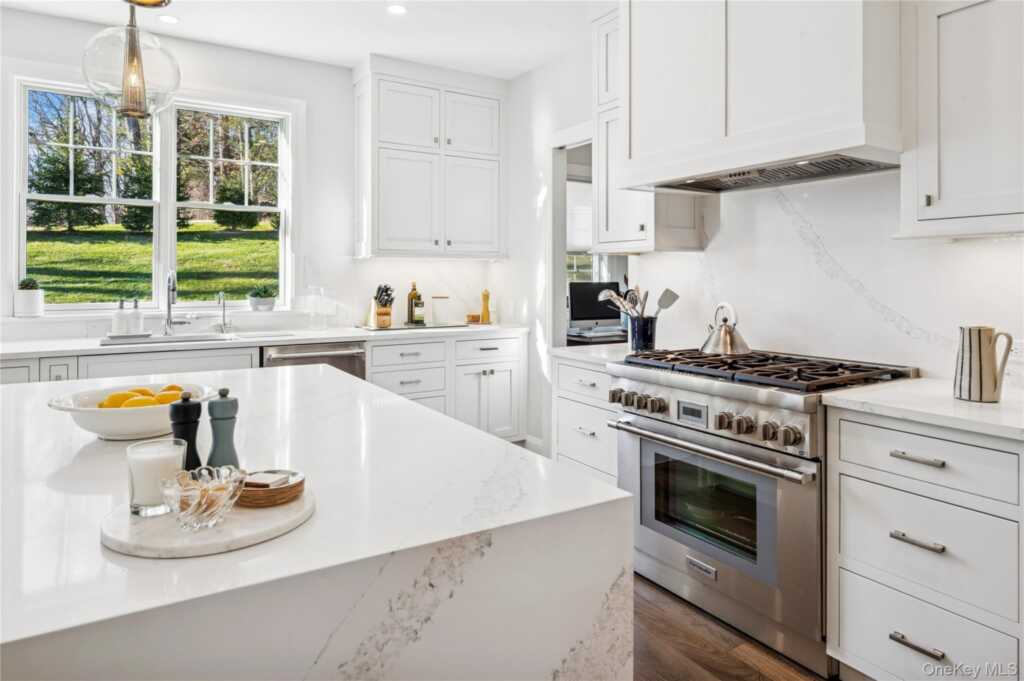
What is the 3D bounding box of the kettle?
[{"bbox_3d":[0.978,-0.060,2.604,0.215,0.220,0.215,3,5,40],"label":"kettle"}]

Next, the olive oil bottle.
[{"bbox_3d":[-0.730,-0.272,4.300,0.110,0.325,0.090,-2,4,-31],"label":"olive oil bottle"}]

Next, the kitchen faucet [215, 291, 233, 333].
[{"bbox_3d":[-1.910,-0.188,3.750,0.090,0.280,0.150,-1,4,-15],"label":"kitchen faucet"}]

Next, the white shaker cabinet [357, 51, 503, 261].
[{"bbox_3d":[-0.629,-1.364,4.458,1.090,1.440,0.350,-2,4,-29],"label":"white shaker cabinet"}]

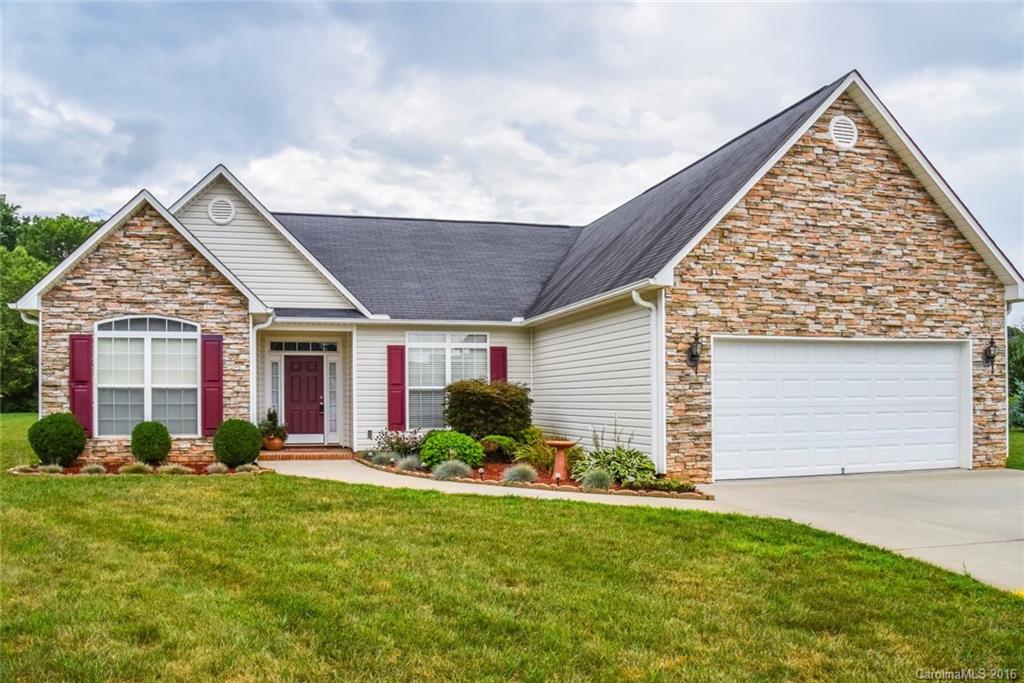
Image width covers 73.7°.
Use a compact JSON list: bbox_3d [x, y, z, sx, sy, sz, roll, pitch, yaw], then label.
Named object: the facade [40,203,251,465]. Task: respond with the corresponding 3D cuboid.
[{"bbox_3d":[-6.564,-0.131,12.393,3.500,4.730,0.300,0,-2,-9],"label":"facade"}]

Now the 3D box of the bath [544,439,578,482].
[{"bbox_3d":[0.747,1.785,10.200,0.460,0.600,0.460,1,-3,-14],"label":"bath"}]

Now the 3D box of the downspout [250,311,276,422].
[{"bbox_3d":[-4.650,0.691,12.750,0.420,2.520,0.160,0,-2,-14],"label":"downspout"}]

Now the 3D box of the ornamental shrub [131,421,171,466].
[{"bbox_3d":[-6.257,1.767,11.850,0.710,0.780,0.710,0,-2,-9],"label":"ornamental shrub"}]

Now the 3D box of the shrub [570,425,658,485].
[{"bbox_3d":[1.598,1.787,10.750,1.240,0.850,1.000,0,-2,-16],"label":"shrub"}]

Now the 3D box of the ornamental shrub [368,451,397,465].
[{"bbox_3d":[-2.561,2.294,13.500,0.530,0.290,0.500,0,-2,-14],"label":"ornamental shrub"}]

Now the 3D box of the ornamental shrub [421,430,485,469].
[{"bbox_3d":[-1.037,1.874,11.900,1.050,0.640,1.000,1,-3,-14],"label":"ornamental shrub"}]

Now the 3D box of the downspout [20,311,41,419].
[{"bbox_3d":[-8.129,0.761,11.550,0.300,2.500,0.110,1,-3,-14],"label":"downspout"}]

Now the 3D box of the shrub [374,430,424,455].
[{"bbox_3d":[-2.126,1.918,12.900,0.920,0.520,0.800,1,-3,-14],"label":"shrub"}]

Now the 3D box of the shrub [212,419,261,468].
[{"bbox_3d":[-4.664,1.742,11.600,0.780,0.820,0.780,1,-3,-14],"label":"shrub"}]

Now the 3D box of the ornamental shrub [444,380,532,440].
[{"bbox_3d":[-0.492,1.519,14.300,1.830,1.420,1.550,0,-2,-14],"label":"ornamental shrub"}]

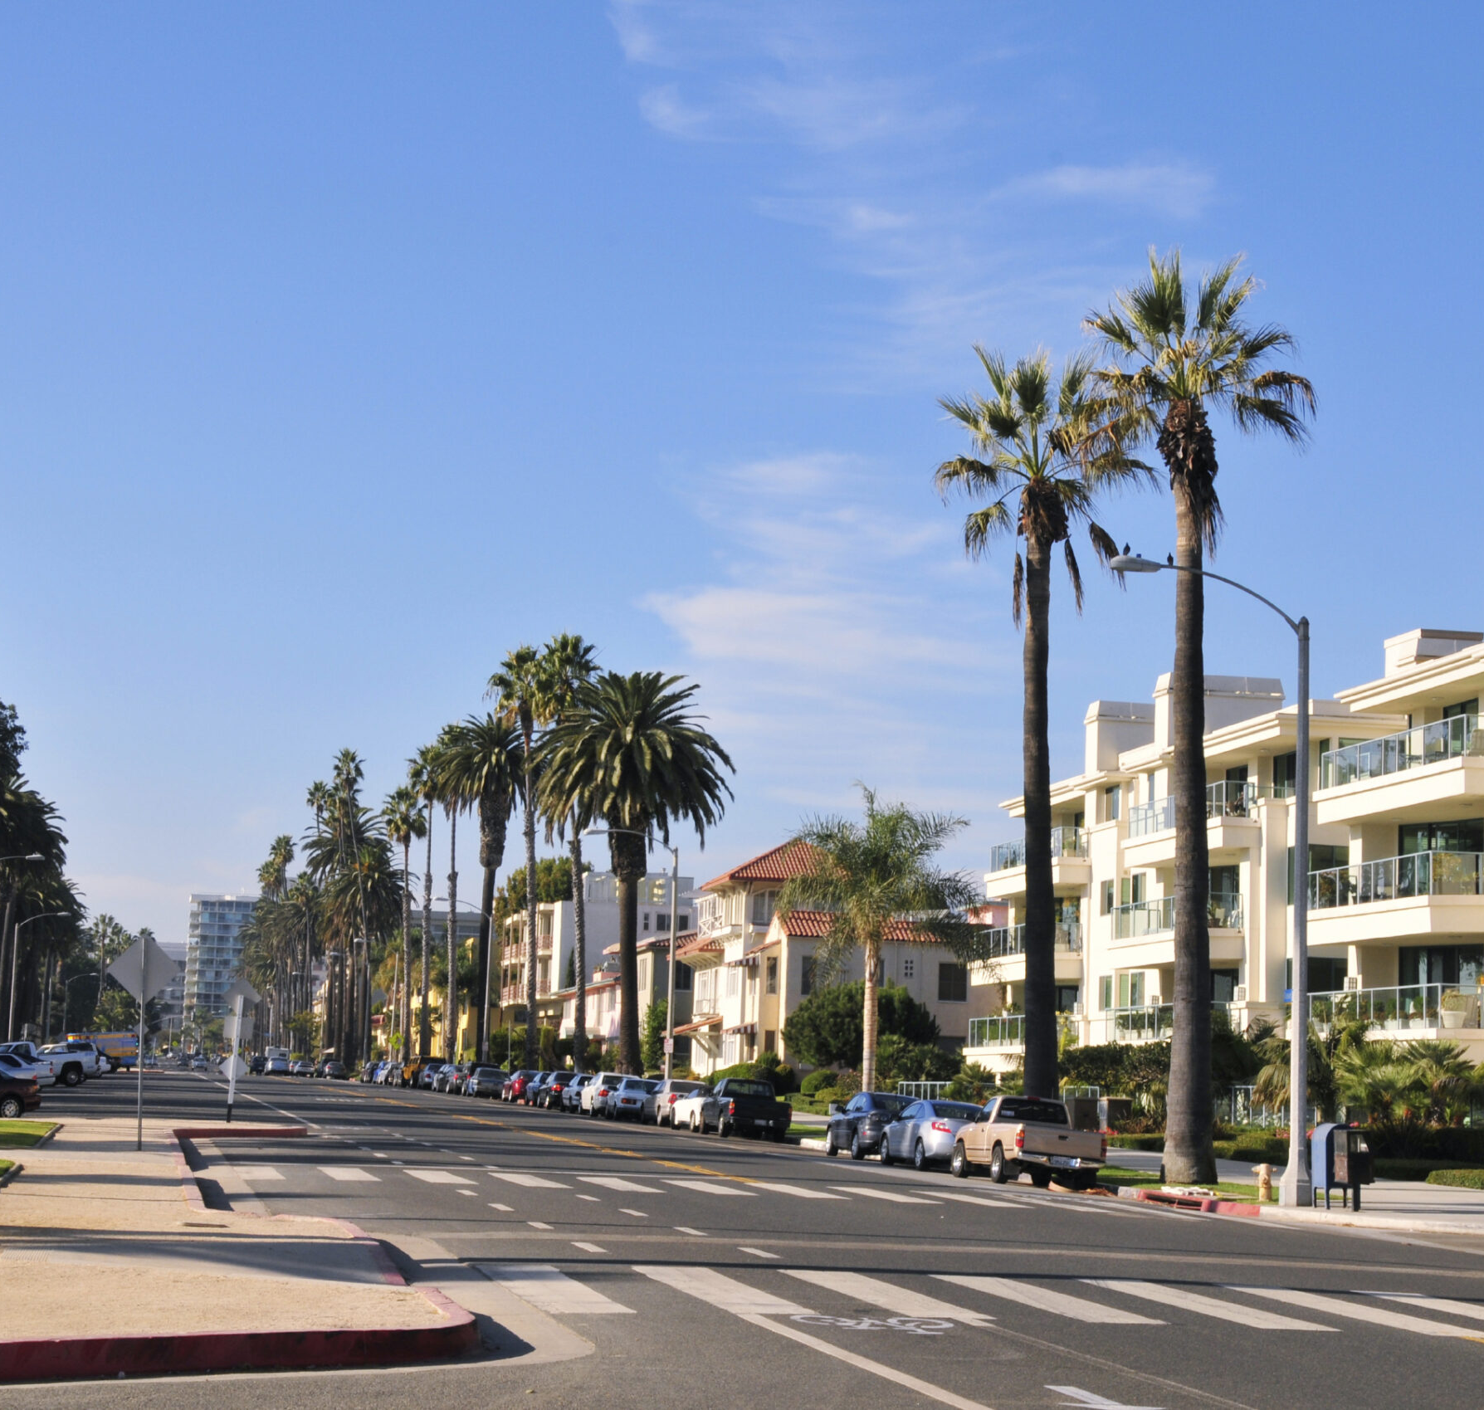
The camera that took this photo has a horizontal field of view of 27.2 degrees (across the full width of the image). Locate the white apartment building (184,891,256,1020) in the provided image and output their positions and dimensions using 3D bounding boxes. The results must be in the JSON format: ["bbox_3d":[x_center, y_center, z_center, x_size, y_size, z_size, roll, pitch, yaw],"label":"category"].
[{"bbox_3d":[-129.254,71.303,790.420,26.000,41.500,22.000,3,-7,-9],"label":"white apartment building"}]

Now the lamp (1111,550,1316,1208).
[{"bbox_3d":[7.342,2.722,47.890,3.440,9.940,0.480,3,-7,-11],"label":"lamp"}]

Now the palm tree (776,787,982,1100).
[{"bbox_3d":[3.555,6.794,80.605,5.470,9.306,5.470,2,-7,3],"label":"palm tree"}]

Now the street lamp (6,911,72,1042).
[{"bbox_3d":[-42.811,17.461,186.989,3.440,9.940,0.450,3,-7,-11],"label":"street lamp"}]

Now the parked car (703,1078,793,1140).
[{"bbox_3d":[0.078,11.208,85.106,1.720,1.600,4.700,3,-7,-11],"label":"parked car"}]

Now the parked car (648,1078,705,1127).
[{"bbox_3d":[-1.875,12.163,94.005,1.770,1.430,4.600,3,-7,-10],"label":"parked car"}]

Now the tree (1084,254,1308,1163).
[{"bbox_3d":[8.384,0.073,56.745,4.256,17.378,4.256,1,-7,8],"label":"tree"}]

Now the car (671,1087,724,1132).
[{"bbox_3d":[-0.798,11.685,88.597,1.750,1.320,4.400,3,-7,-10],"label":"car"}]

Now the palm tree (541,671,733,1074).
[{"bbox_3d":[-4.274,7.206,120.081,7.569,17.214,7.569,2,-7,-2],"label":"palm tree"}]

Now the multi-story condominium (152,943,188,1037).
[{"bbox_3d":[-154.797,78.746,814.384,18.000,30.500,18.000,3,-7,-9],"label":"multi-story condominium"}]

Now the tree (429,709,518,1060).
[{"bbox_3d":[-14.704,10.903,170.495,5.632,20.918,5.632,3,-7,-5],"label":"tree"}]

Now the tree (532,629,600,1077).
[{"bbox_3d":[-7.347,7.179,136.182,3.200,20.753,3.200,3,-7,-10],"label":"tree"}]

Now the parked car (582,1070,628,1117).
[{"bbox_3d":[-4.605,13.816,108.561,1.800,1.500,4.700,3,-7,-10],"label":"parked car"}]

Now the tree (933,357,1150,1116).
[{"bbox_3d":[6.590,0.943,65.775,4.600,17.547,4.600,3,-7,-10],"label":"tree"}]

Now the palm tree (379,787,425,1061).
[{"bbox_3d":[-23.897,15.885,213.287,3.339,20.406,3.339,3,-7,-6],"label":"palm tree"}]

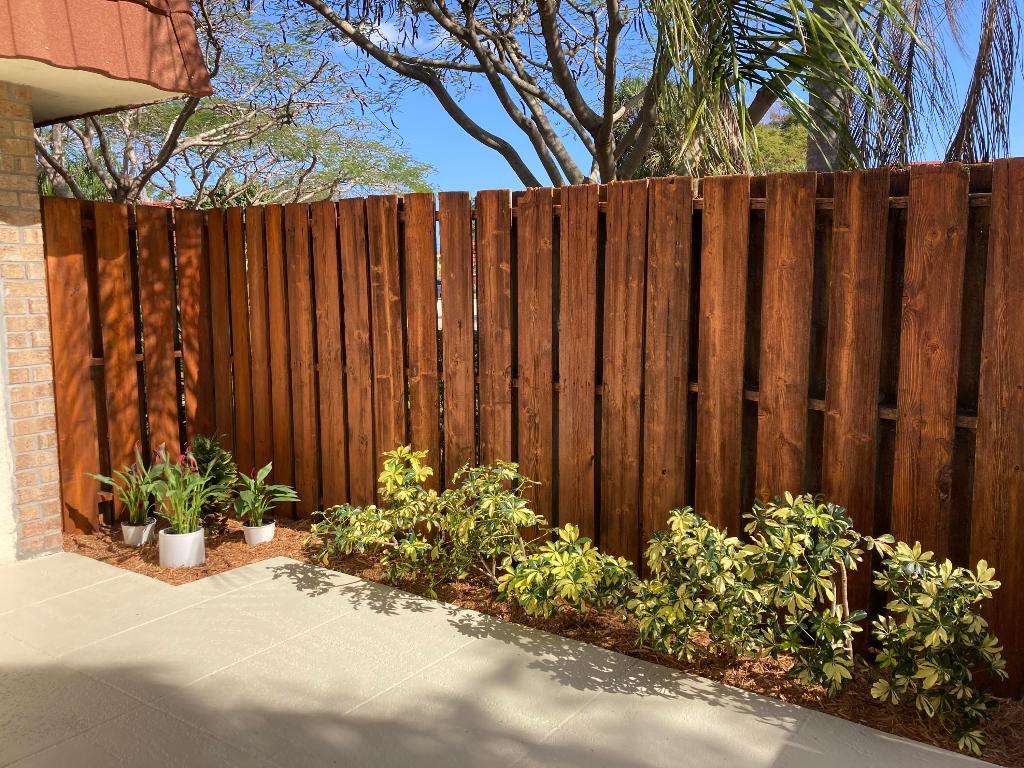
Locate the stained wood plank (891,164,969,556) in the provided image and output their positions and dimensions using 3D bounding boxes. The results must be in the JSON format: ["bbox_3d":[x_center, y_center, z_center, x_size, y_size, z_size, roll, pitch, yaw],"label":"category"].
[{"bbox_3d":[1.472,0.166,2.944,0.186,1.843,0.022,5,9,33],"label":"stained wood plank"}]

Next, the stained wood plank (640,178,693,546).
[{"bbox_3d":[0.656,0.080,3.482,0.190,1.852,0.022,5,9,33],"label":"stained wood plank"}]

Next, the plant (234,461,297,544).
[{"bbox_3d":[-1.299,0.623,4.387,0.324,0.410,0.300,-3,8,-18],"label":"plant"}]

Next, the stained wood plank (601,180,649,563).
[{"bbox_3d":[0.486,0.065,3.594,0.188,1.846,0.022,5,9,33],"label":"stained wood plank"}]

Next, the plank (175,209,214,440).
[{"bbox_3d":[-1.978,-0.149,5.187,0.024,1.863,0.187,4,8,34],"label":"plank"}]

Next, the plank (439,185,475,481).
[{"bbox_3d":[-0.255,-0.027,4.031,0.190,1.770,0.020,4,9,35],"label":"plank"}]

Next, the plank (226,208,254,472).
[{"bbox_3d":[-1.625,-0.135,4.988,0.145,1.815,0.022,5,9,33],"label":"plank"}]

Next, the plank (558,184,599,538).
[{"bbox_3d":[0.295,0.032,3.654,0.187,1.770,0.020,4,9,35],"label":"plank"}]

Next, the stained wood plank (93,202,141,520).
[{"bbox_3d":[-2.259,-0.095,4.770,0.024,1.857,0.188,4,8,34],"label":"stained wood plank"}]

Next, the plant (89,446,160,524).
[{"bbox_3d":[-2.024,0.533,4.322,0.329,0.419,0.340,-4,8,-25],"label":"plant"}]

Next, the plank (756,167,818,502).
[{"bbox_3d":[1.077,0.103,3.281,0.187,1.836,0.024,4,8,34],"label":"plank"}]

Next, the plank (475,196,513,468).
[{"bbox_3d":[-0.075,0.013,3.965,0.186,1.833,0.022,5,9,33],"label":"plank"}]

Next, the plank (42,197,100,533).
[{"bbox_3d":[-2.357,-0.074,4.428,0.022,1.802,0.190,5,9,33],"label":"plank"}]

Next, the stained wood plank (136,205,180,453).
[{"bbox_3d":[-2.121,-0.122,4.975,0.024,1.861,0.190,4,8,34],"label":"stained wood plank"}]

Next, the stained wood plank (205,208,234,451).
[{"bbox_3d":[-1.813,-0.150,5.199,0.145,1.860,0.024,4,8,34],"label":"stained wood plank"}]

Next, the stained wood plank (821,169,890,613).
[{"bbox_3d":[1.234,0.130,3.009,0.183,1.770,0.020,4,9,35],"label":"stained wood plank"}]

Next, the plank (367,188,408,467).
[{"bbox_3d":[-0.642,-0.048,4.338,0.195,1.836,0.022,4,9,33],"label":"plank"}]

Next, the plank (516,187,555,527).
[{"bbox_3d":[0.118,0.013,3.917,0.187,1.836,0.024,4,8,34],"label":"plank"}]

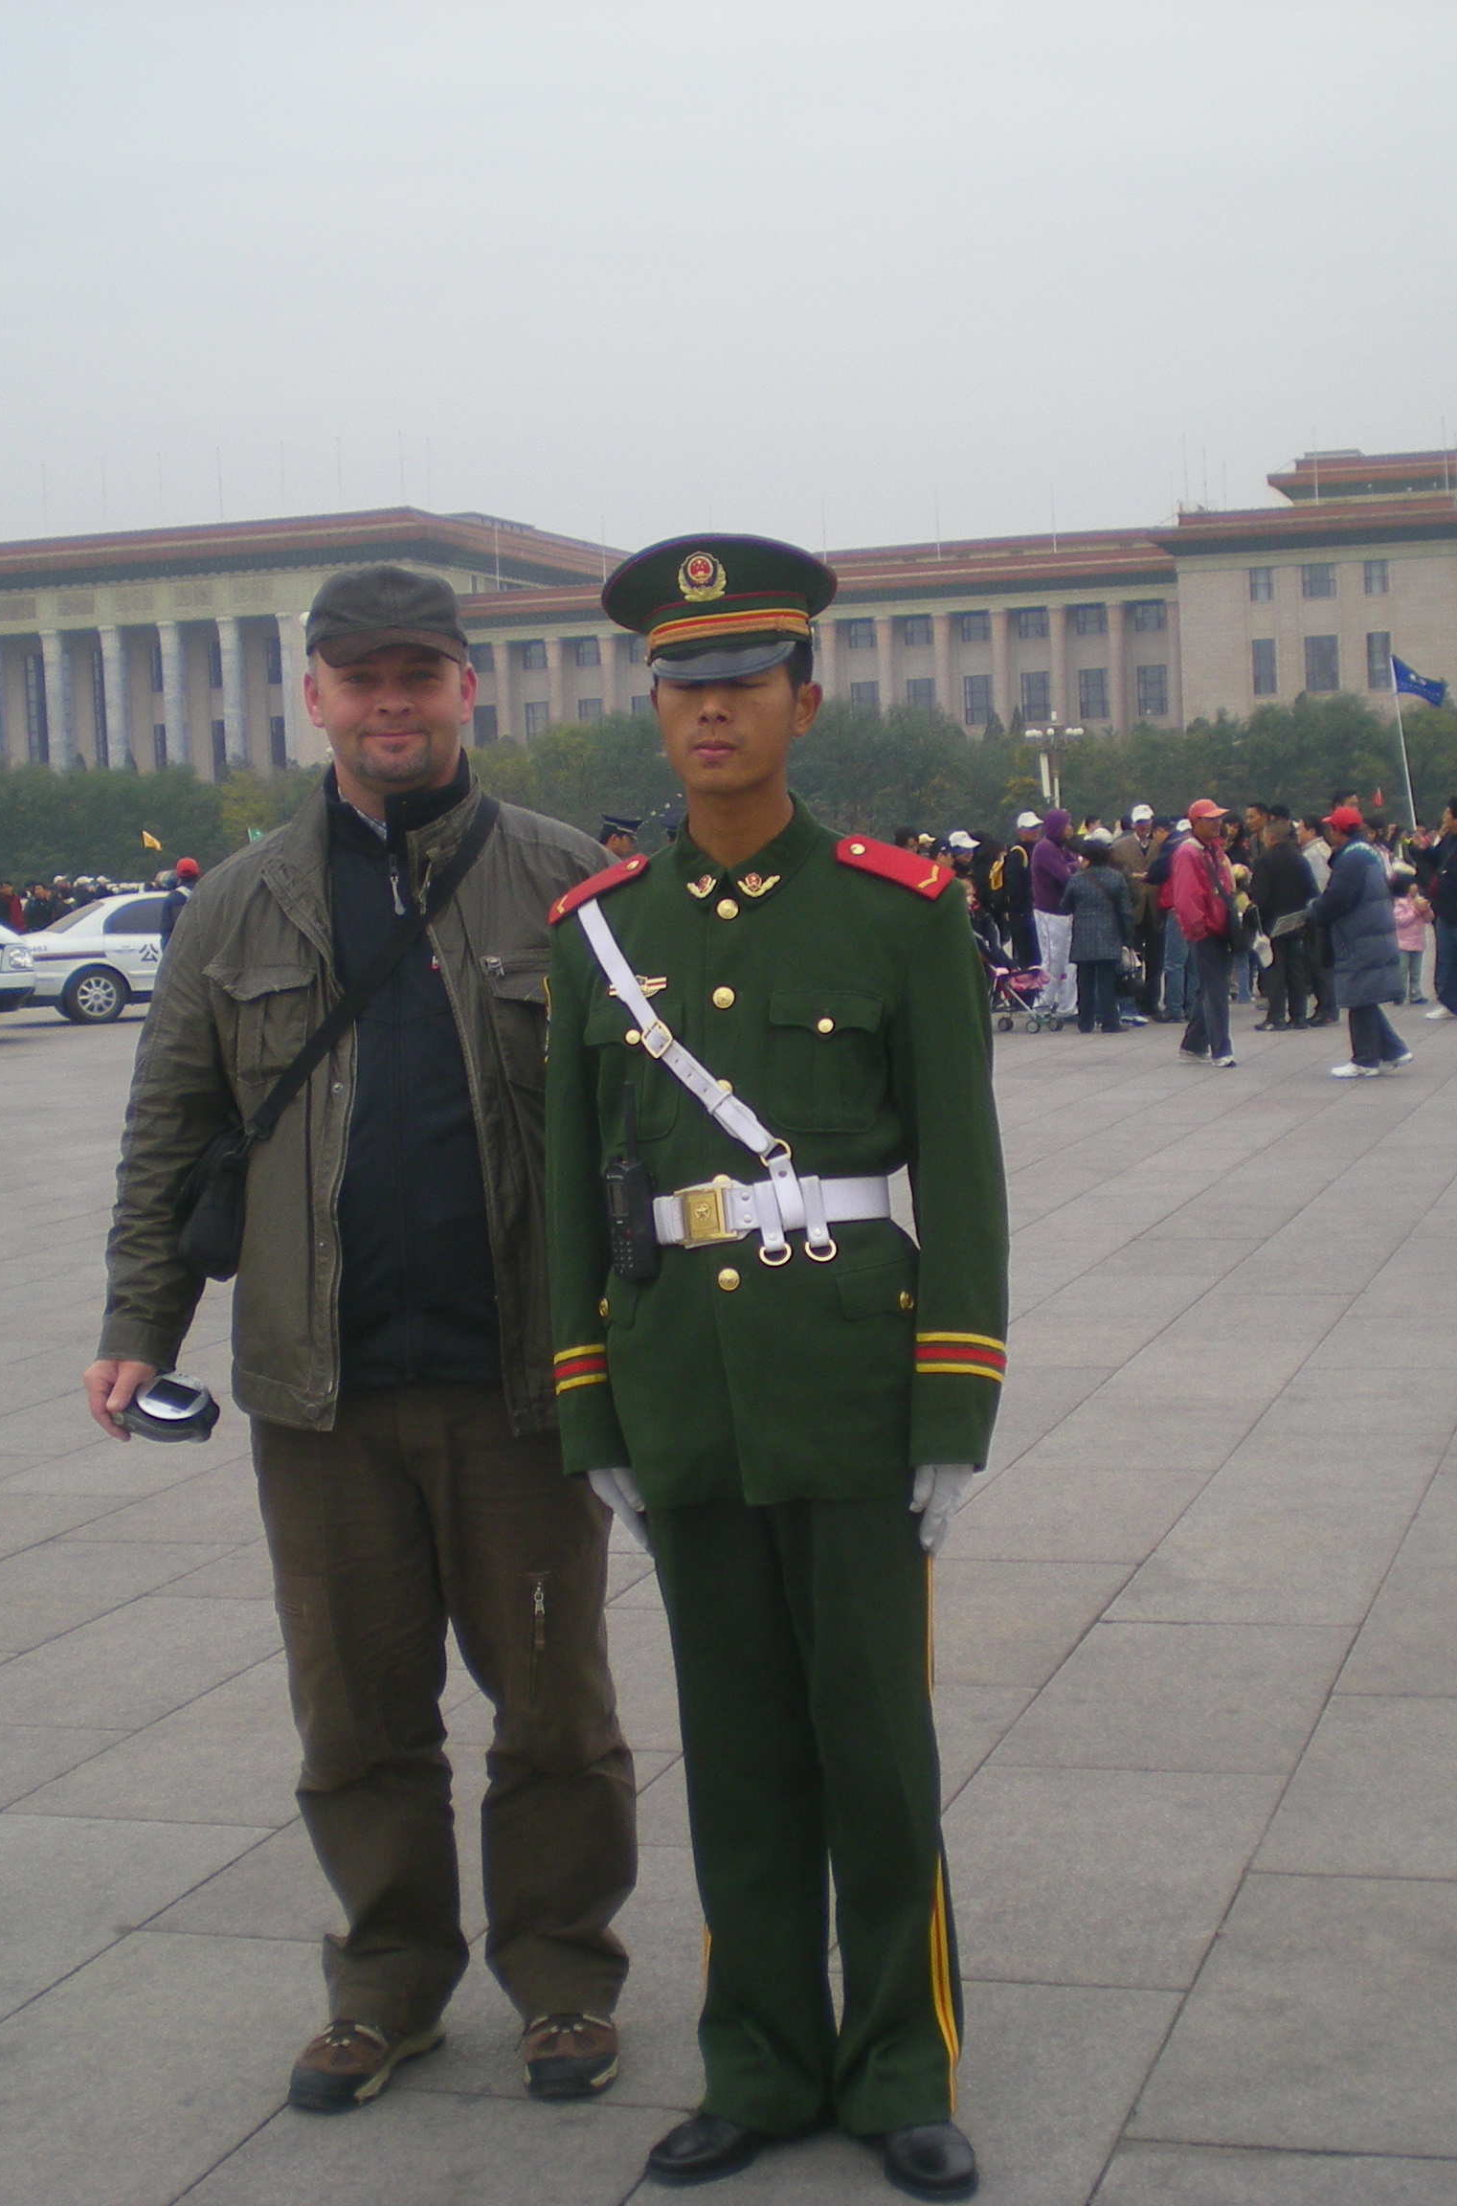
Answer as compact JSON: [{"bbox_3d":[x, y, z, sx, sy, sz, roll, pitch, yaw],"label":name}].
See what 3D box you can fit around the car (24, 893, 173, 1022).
[{"bbox_3d":[-5.920,-1.758,36.593,4.650,1.440,1.770,-4,5,-14],"label":"car"}]

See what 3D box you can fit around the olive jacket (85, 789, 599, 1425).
[{"bbox_3d":[-0.421,-0.004,3.880,0.620,0.770,0.350,-2,4,5],"label":"olive jacket"}]

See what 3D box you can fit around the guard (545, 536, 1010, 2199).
[{"bbox_3d":[0.072,0.279,3.632,0.500,1.790,0.320,-1,5,15],"label":"guard"}]

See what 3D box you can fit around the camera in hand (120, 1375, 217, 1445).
[{"bbox_3d":[-0.656,0.362,3.807,0.105,0.045,0.065,20,44,24],"label":"camera in hand"}]

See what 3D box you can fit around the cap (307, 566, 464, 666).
[{"bbox_3d":[-0.401,-0.573,3.786,0.190,0.125,0.270,-3,4,-3],"label":"cap"}]

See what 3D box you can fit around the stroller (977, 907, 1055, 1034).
[{"bbox_3d":[2.156,-1.054,25.502,0.800,0.980,0.500,0,5,28],"label":"stroller"}]

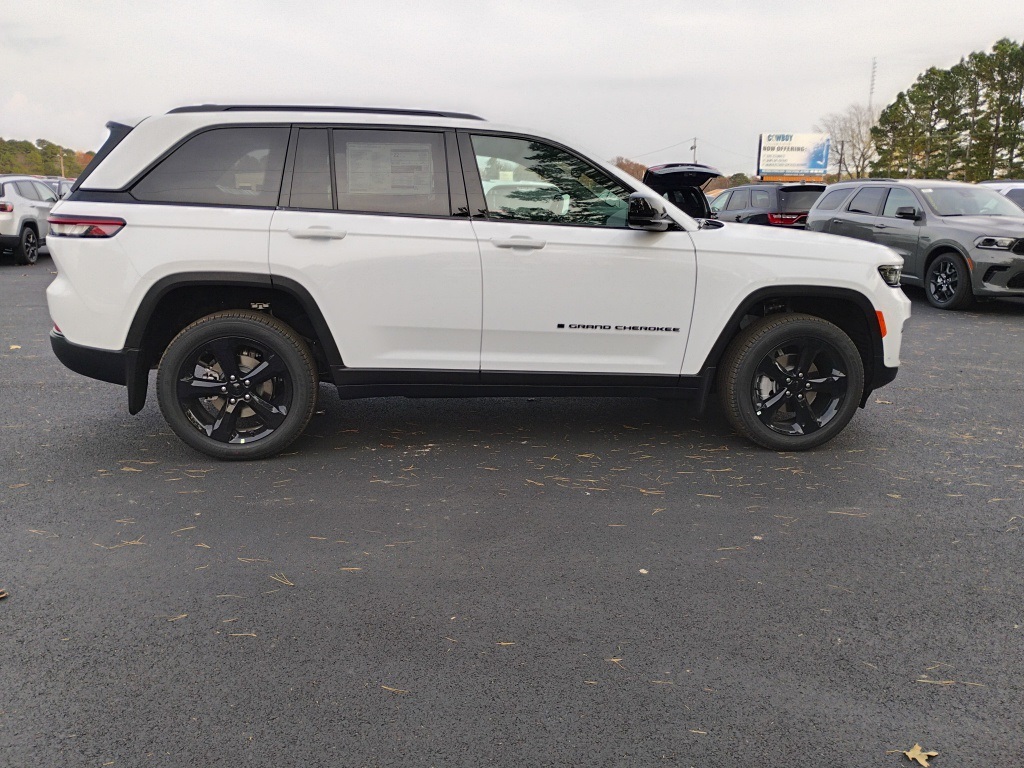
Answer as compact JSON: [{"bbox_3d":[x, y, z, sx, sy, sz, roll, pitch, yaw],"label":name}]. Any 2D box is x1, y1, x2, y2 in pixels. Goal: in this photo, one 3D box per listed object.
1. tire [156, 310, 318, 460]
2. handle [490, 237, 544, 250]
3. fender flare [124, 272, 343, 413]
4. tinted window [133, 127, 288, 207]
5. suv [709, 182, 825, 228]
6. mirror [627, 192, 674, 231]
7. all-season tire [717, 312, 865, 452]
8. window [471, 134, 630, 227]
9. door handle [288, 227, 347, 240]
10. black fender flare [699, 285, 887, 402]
[{"bbox_3d":[-1.389,-0.001,4.237,0.765,0.765,0.265,0,12,-7],"label":"tire"},{"bbox_3d":[0.032,-0.707,4.157,0.280,0.060,0.065,0,12,-7],"label":"handle"},{"bbox_3d":[-1.365,-0.211,4.123,1.030,0.690,0.150,0,12,-7],"label":"fender flare"},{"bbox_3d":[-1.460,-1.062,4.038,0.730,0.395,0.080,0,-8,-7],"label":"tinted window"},{"bbox_3d":[5.683,-3.648,18.945,1.970,1.800,5.080,-1,12,-9],"label":"suv"},{"bbox_3d":[0.698,-0.875,4.202,0.170,0.195,0.240,0,12,-7],"label":"mirror"},{"bbox_3d":[1.551,-0.017,4.612,0.765,0.765,0.265,0,12,-7],"label":"all-season tire"},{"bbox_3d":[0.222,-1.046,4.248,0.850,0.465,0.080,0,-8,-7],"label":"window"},{"bbox_3d":[-0.943,-0.731,4.026,0.285,0.060,0.065,0,12,-7],"label":"door handle"},{"bbox_3d":[1.506,-0.228,4.495,1.020,0.620,0.150,0,12,-7],"label":"black fender flare"}]

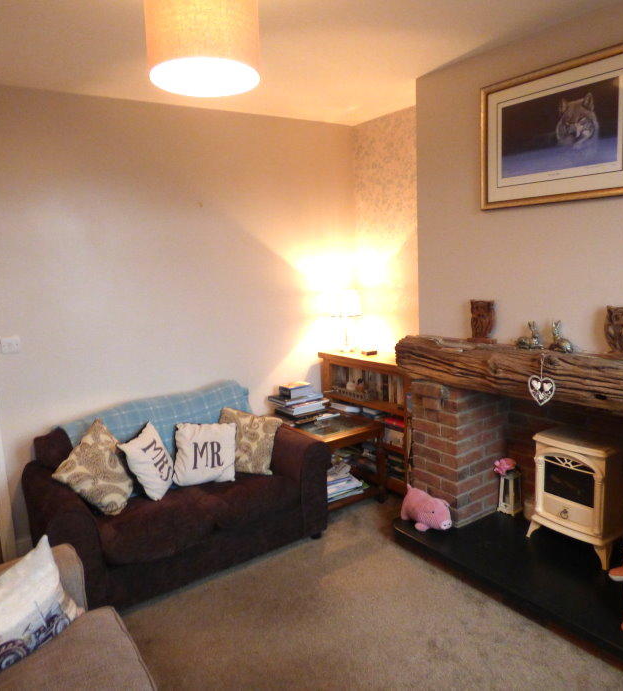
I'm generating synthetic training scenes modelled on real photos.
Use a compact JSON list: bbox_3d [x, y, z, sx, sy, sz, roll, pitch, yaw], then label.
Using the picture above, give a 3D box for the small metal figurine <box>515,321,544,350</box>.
[{"bbox_3d":[1.010,-0.052,2.450,0.052,0.125,0.100,-8,10,-34],"label":"small metal figurine"}]

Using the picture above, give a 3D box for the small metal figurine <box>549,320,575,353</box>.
[{"bbox_3d":[1.102,-0.038,2.328,0.050,0.128,0.090,-8,10,-34],"label":"small metal figurine"}]

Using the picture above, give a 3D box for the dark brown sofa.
[{"bbox_3d":[-0.717,0.732,2.941,1.460,0.815,0.770,-8,10,-34],"label":"dark brown sofa"}]

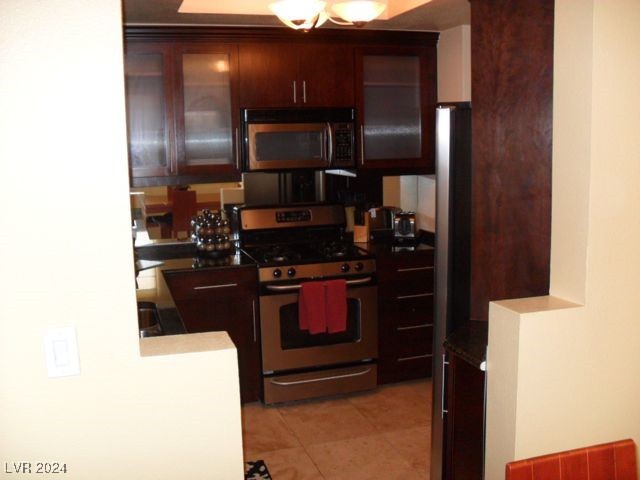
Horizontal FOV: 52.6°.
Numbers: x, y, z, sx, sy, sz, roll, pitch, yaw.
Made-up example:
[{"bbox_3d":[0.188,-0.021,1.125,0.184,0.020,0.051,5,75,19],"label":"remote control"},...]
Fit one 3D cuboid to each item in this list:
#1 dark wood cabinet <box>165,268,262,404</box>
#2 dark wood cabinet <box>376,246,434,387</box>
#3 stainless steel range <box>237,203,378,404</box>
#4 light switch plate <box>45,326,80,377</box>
[{"bbox_3d":[-0.726,0.565,4.121,0.557,0.905,0.640,-4,10,-17],"label":"dark wood cabinet"},{"bbox_3d":[0.529,0.475,4.512,0.518,0.905,0.640,-4,10,-17],"label":"dark wood cabinet"},{"bbox_3d":[-0.088,0.383,4.301,0.765,1.180,0.675,-4,10,-17],"label":"stainless steel range"},{"bbox_3d":[-0.596,0.261,1.499,0.068,0.116,0.008,-4,10,-17],"label":"light switch plate"}]

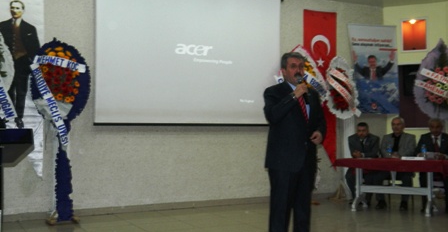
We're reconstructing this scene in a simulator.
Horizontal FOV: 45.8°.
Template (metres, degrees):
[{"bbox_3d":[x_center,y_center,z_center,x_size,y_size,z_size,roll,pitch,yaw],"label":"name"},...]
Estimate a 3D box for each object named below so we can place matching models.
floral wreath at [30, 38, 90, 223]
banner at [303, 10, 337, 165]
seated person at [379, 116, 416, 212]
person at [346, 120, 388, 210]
[{"bbox_3d":[-2.075,0.170,6.756,0.722,2.322,0.320,1,-2,-26],"label":"floral wreath"},{"bbox_3d":[1.639,-0.443,8.891,0.699,2.658,0.050,1,-2,-26],"label":"banner"},{"bbox_3d":[2.520,0.681,7.680,0.540,1.310,0.680,-1,-2,22],"label":"seated person"},{"bbox_3d":[2.090,0.721,7.900,0.510,1.250,0.680,-1,-2,22],"label":"person"}]

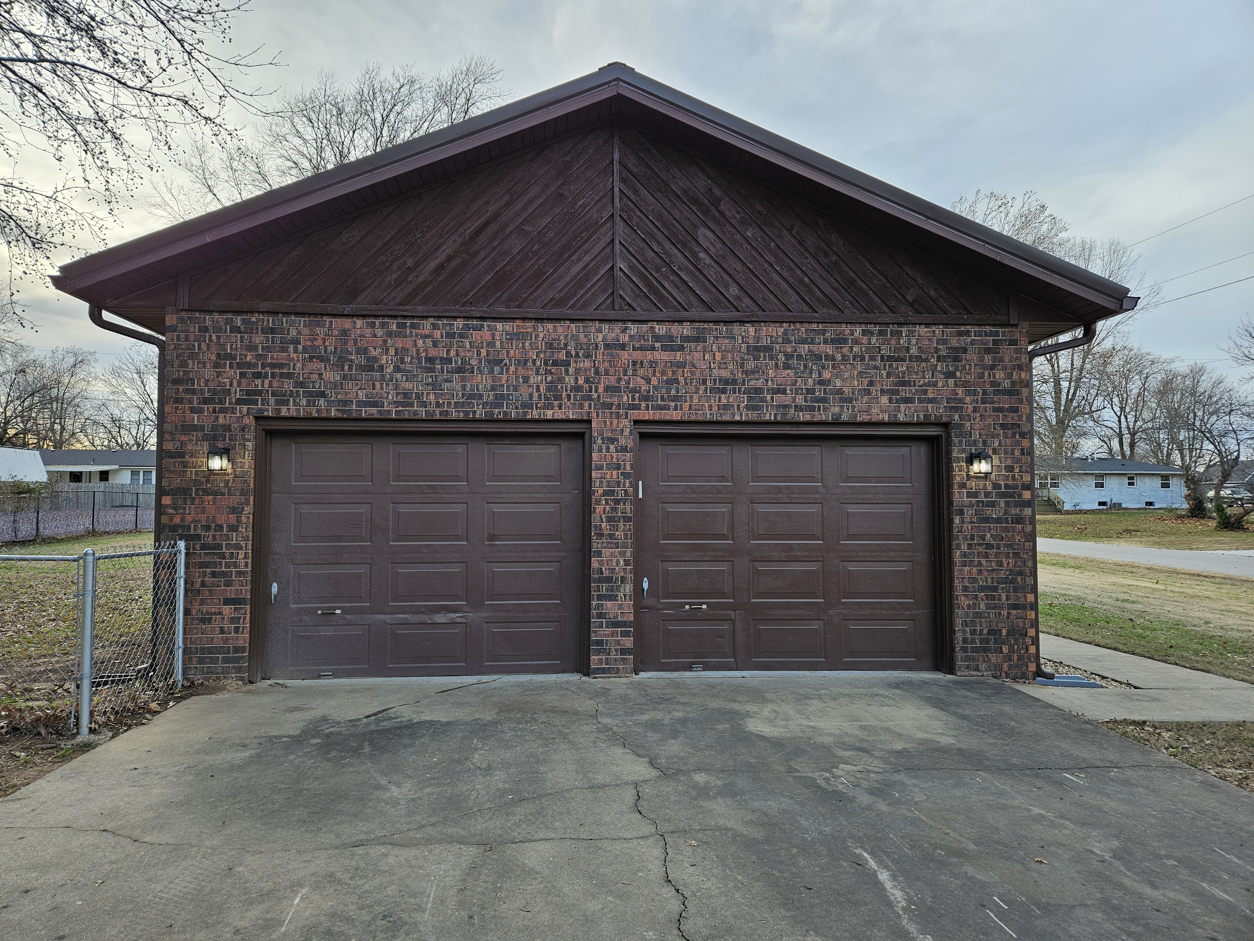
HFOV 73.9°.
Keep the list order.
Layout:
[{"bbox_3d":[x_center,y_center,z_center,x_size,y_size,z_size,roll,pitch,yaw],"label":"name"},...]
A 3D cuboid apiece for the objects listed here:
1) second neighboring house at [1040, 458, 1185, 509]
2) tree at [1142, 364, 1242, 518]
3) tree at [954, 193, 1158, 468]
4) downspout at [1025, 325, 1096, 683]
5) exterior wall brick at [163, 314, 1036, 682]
[{"bbox_3d":[42.692,1.288,79.793,16.500,4.898,9.400,0,-3,-7],"label":"second neighboring house"},{"bbox_3d":[39.460,-2.093,58.168,7.200,10.734,6.800,0,-3,-4],"label":"tree"},{"bbox_3d":[44.693,-12.776,86.715,21.400,33.661,20.500,0,-3,-4],"label":"tree"},{"bbox_3d":[3.962,0.261,7.608,0.646,3.253,0.090,0,-3,-4],"label":"downspout"},{"bbox_3d":[-0.120,0.238,7.311,7.539,3.138,0.200,0,-3,-4],"label":"exterior wall brick"}]

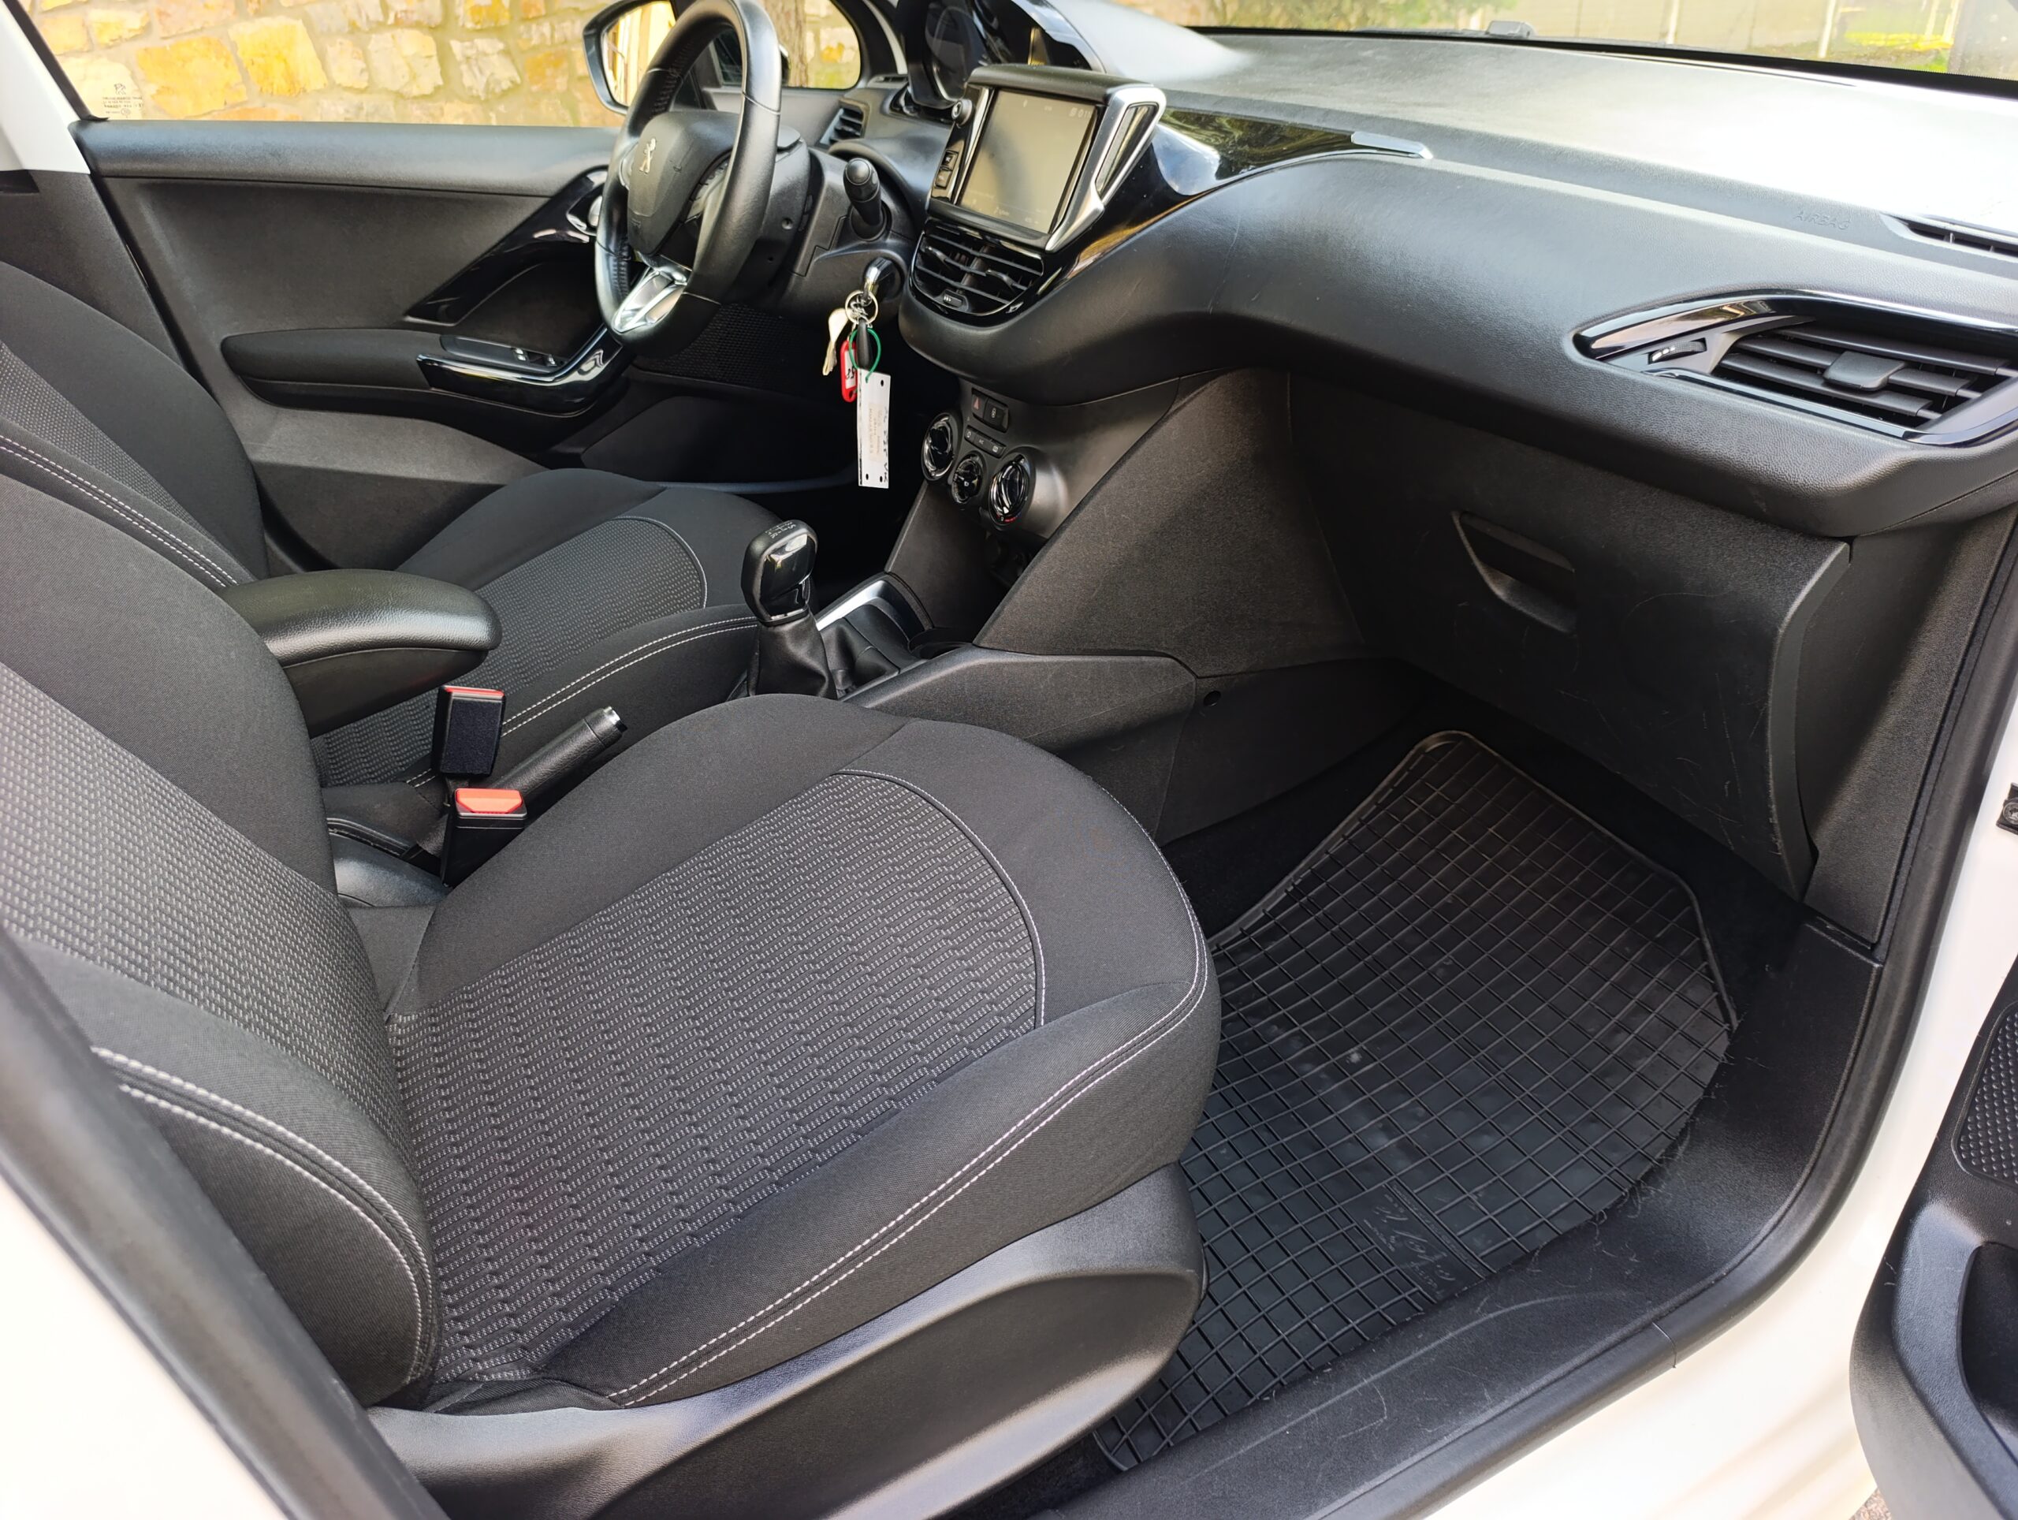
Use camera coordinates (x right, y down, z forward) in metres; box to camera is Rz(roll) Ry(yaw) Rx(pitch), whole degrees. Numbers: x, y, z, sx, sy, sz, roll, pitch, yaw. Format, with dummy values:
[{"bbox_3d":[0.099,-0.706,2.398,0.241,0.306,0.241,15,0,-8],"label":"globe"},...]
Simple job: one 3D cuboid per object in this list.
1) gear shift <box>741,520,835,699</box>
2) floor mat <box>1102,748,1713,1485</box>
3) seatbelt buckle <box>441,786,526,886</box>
[{"bbox_3d":[-0.184,-0.119,1.123,0.072,0.150,0.062,-12,33,-27],"label":"gear shift"},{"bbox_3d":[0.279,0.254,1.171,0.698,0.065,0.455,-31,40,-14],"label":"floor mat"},{"bbox_3d":[-0.370,0.064,0.950,0.049,0.075,0.027,-1,30,-33],"label":"seatbelt buckle"}]

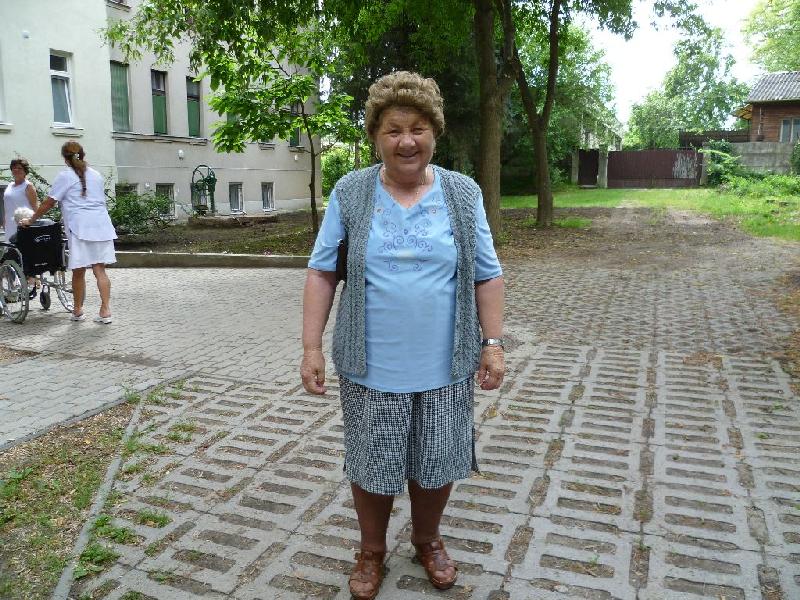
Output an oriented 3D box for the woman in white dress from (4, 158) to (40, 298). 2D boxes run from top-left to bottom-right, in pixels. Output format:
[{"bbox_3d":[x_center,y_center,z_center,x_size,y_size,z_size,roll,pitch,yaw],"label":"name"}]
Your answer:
[{"bbox_3d":[-4.100,-0.795,7.000,0.430,1.510,0.320,5,12,22],"label":"woman in white dress"}]

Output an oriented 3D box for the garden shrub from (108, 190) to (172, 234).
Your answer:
[{"bbox_3d":[-4.990,-1.682,12.300,1.150,0.830,0.950,4,12,22],"label":"garden shrub"}]

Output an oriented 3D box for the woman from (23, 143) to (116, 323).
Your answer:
[{"bbox_3d":[-2.932,-0.630,5.800,0.700,1.610,0.520,8,14,37],"label":"woman"}]

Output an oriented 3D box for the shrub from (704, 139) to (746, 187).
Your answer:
[{"bbox_3d":[14.084,-5.950,28.000,1.750,2.000,1.500,5,12,23],"label":"shrub"}]

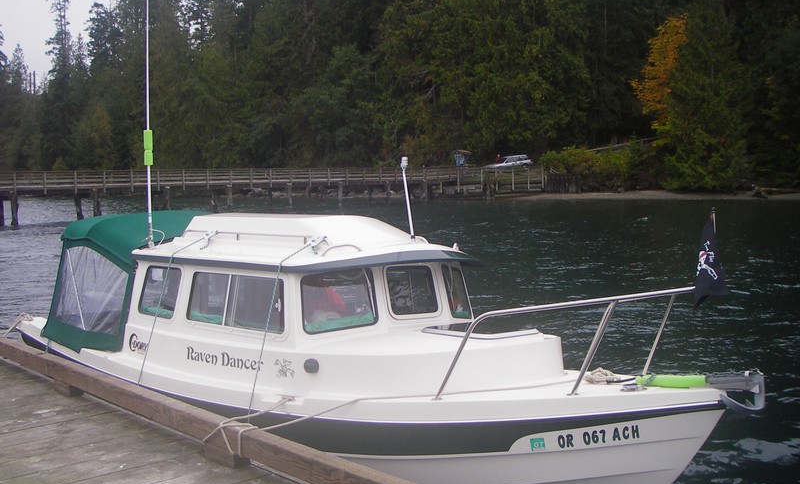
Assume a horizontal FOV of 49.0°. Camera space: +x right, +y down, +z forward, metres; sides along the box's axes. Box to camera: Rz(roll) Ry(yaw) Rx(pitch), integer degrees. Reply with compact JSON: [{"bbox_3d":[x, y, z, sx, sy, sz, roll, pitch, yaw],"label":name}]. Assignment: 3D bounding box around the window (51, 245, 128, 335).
[{"bbox_3d":[-2.622,0.389,7.387,0.030,0.699,1.417,14,-6,-43],"label":"window"}]

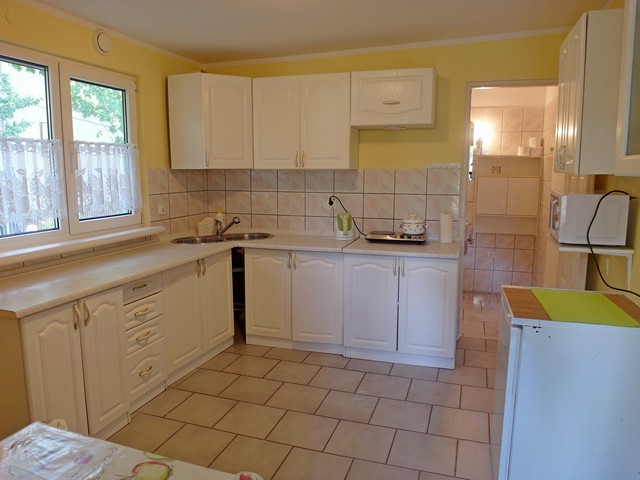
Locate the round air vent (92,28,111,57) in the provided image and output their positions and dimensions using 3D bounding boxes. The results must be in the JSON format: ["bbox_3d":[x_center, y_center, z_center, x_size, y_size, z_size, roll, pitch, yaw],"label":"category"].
[{"bbox_3d":[-1.423,-1.304,2.928,0.035,0.160,0.160,3,9,17],"label":"round air vent"}]

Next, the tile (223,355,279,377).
[{"bbox_3d":[-0.493,0.921,3.227,0.317,0.010,0.317,3,9,18],"label":"tile"}]

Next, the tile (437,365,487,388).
[{"bbox_3d":[0.975,0.933,3.040,0.315,0.010,0.315,3,9,19],"label":"tile"}]

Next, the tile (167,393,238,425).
[{"bbox_3d":[-0.692,1.008,2.628,0.317,0.010,0.317,3,9,18],"label":"tile"}]

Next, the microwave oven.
[{"bbox_3d":[1.648,-0.145,2.753,0.328,0.276,0.473,3,9,21],"label":"microwave oven"}]

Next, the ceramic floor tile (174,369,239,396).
[{"bbox_3d":[-0.744,0.957,2.979,0.317,0.010,0.317,3,9,18],"label":"ceramic floor tile"}]

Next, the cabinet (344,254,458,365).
[{"bbox_3d":[0.622,0.462,3.371,0.780,0.767,0.570,2,9,15],"label":"cabinet"}]

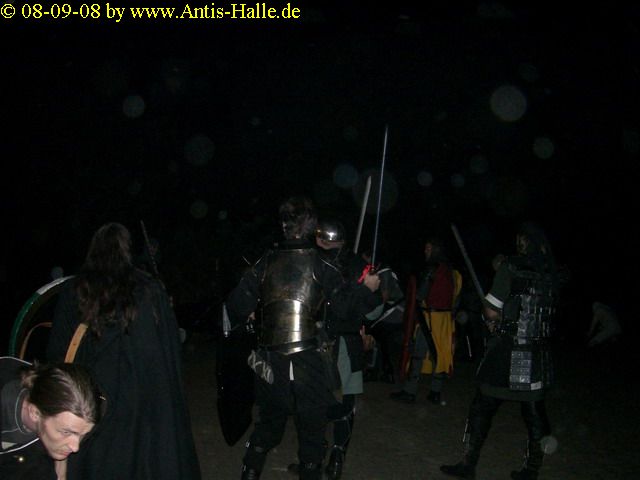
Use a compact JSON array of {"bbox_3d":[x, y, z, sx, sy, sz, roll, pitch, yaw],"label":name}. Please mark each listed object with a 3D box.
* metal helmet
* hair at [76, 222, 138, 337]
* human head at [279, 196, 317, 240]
[{"bbox_3d":[0.062,-0.059,4.850,0.240,0.160,0.205,-2,-2,45],"label":"metal helmet"},{"bbox_3d":[-1.028,0.191,3.400,0.300,0.540,0.250,0,-2,-7],"label":"hair"},{"bbox_3d":[-0.125,-0.119,3.900,0.210,0.245,0.220,0,-2,0],"label":"human head"}]

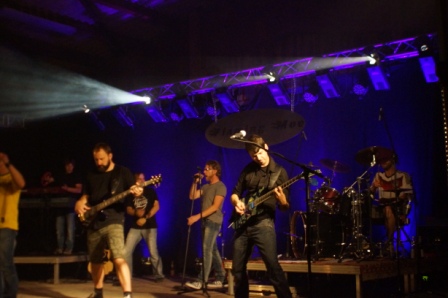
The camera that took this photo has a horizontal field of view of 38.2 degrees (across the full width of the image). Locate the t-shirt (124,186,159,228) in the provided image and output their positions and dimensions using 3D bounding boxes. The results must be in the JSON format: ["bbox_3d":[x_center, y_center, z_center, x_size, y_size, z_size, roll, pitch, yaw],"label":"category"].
[{"bbox_3d":[-1.301,0.923,10.200,0.520,0.660,0.300,-2,-7,12],"label":"t-shirt"}]

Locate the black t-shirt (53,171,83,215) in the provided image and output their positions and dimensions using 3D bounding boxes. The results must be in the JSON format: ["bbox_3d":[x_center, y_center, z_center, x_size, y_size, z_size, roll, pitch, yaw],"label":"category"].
[{"bbox_3d":[-2.735,0.760,11.300,0.500,0.740,0.300,-2,-8,18],"label":"black t-shirt"}]

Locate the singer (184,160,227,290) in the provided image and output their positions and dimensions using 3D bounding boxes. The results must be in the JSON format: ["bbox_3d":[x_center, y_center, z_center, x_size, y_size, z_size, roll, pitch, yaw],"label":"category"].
[{"bbox_3d":[-0.255,1.053,8.900,0.550,1.740,0.500,2,-8,-17],"label":"singer"}]

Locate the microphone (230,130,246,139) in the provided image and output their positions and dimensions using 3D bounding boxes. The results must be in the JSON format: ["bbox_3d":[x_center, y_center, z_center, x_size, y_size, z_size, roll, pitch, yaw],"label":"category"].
[{"bbox_3d":[0.132,-0.130,5.900,0.165,0.052,0.052,-18,2,-28],"label":"microphone"}]

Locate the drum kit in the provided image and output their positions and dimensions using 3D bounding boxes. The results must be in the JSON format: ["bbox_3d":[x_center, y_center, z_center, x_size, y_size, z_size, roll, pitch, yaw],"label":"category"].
[{"bbox_3d":[1.560,0.689,8.100,1.300,1.360,1.500,3,-8,-23],"label":"drum kit"}]

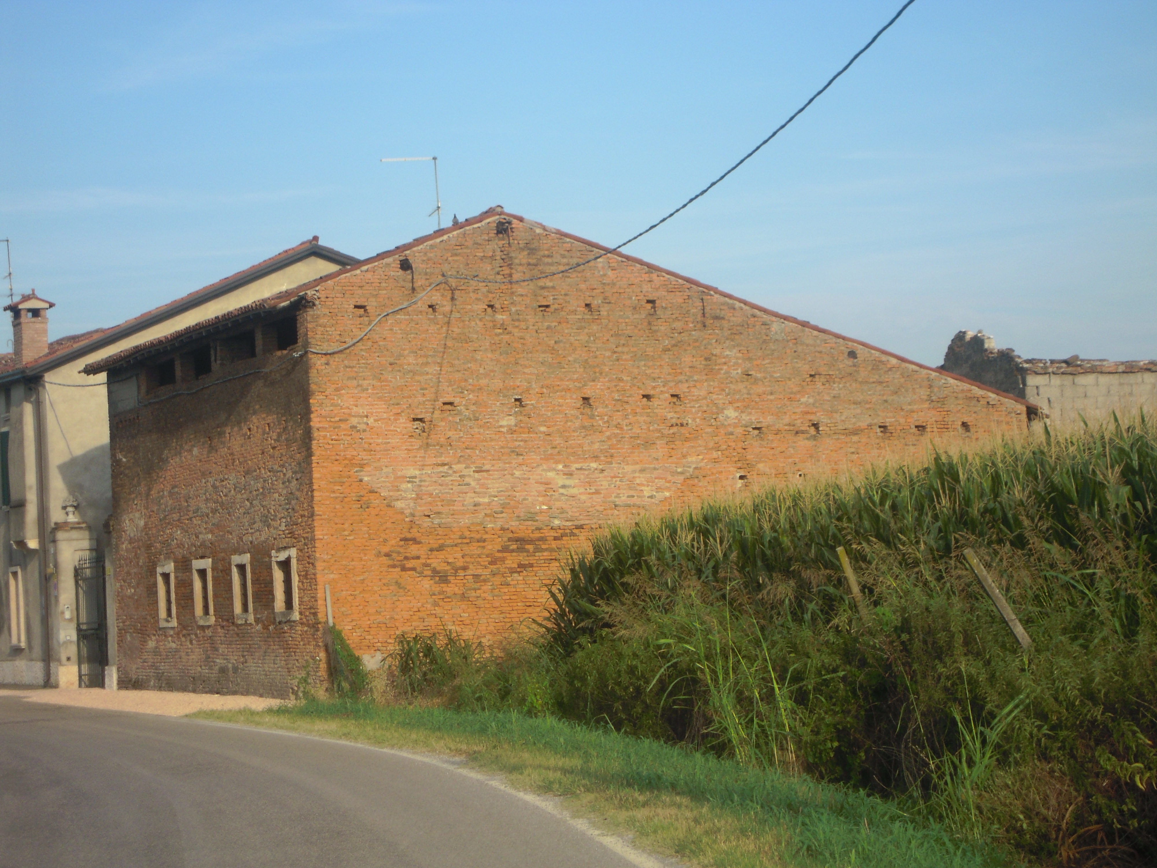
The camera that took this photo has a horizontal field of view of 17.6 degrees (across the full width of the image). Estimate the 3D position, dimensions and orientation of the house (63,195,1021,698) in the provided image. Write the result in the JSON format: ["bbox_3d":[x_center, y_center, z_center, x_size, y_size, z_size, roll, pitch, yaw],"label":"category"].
[{"bbox_3d":[-0.946,0.614,70.279,13.843,8.079,15.124,-1,-3,-20],"label":"house"}]

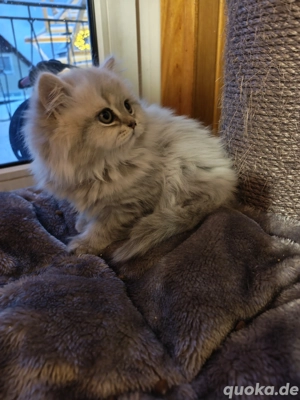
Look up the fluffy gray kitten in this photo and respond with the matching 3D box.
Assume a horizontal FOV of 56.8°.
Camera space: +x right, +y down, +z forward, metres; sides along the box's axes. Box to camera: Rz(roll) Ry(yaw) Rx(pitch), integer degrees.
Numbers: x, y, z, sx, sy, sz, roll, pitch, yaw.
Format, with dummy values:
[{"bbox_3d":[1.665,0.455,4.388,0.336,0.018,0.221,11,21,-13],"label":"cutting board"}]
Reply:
[{"bbox_3d":[-0.005,-0.057,0.352,0.240,0.200,0.140,-14,26,-28],"label":"fluffy gray kitten"}]

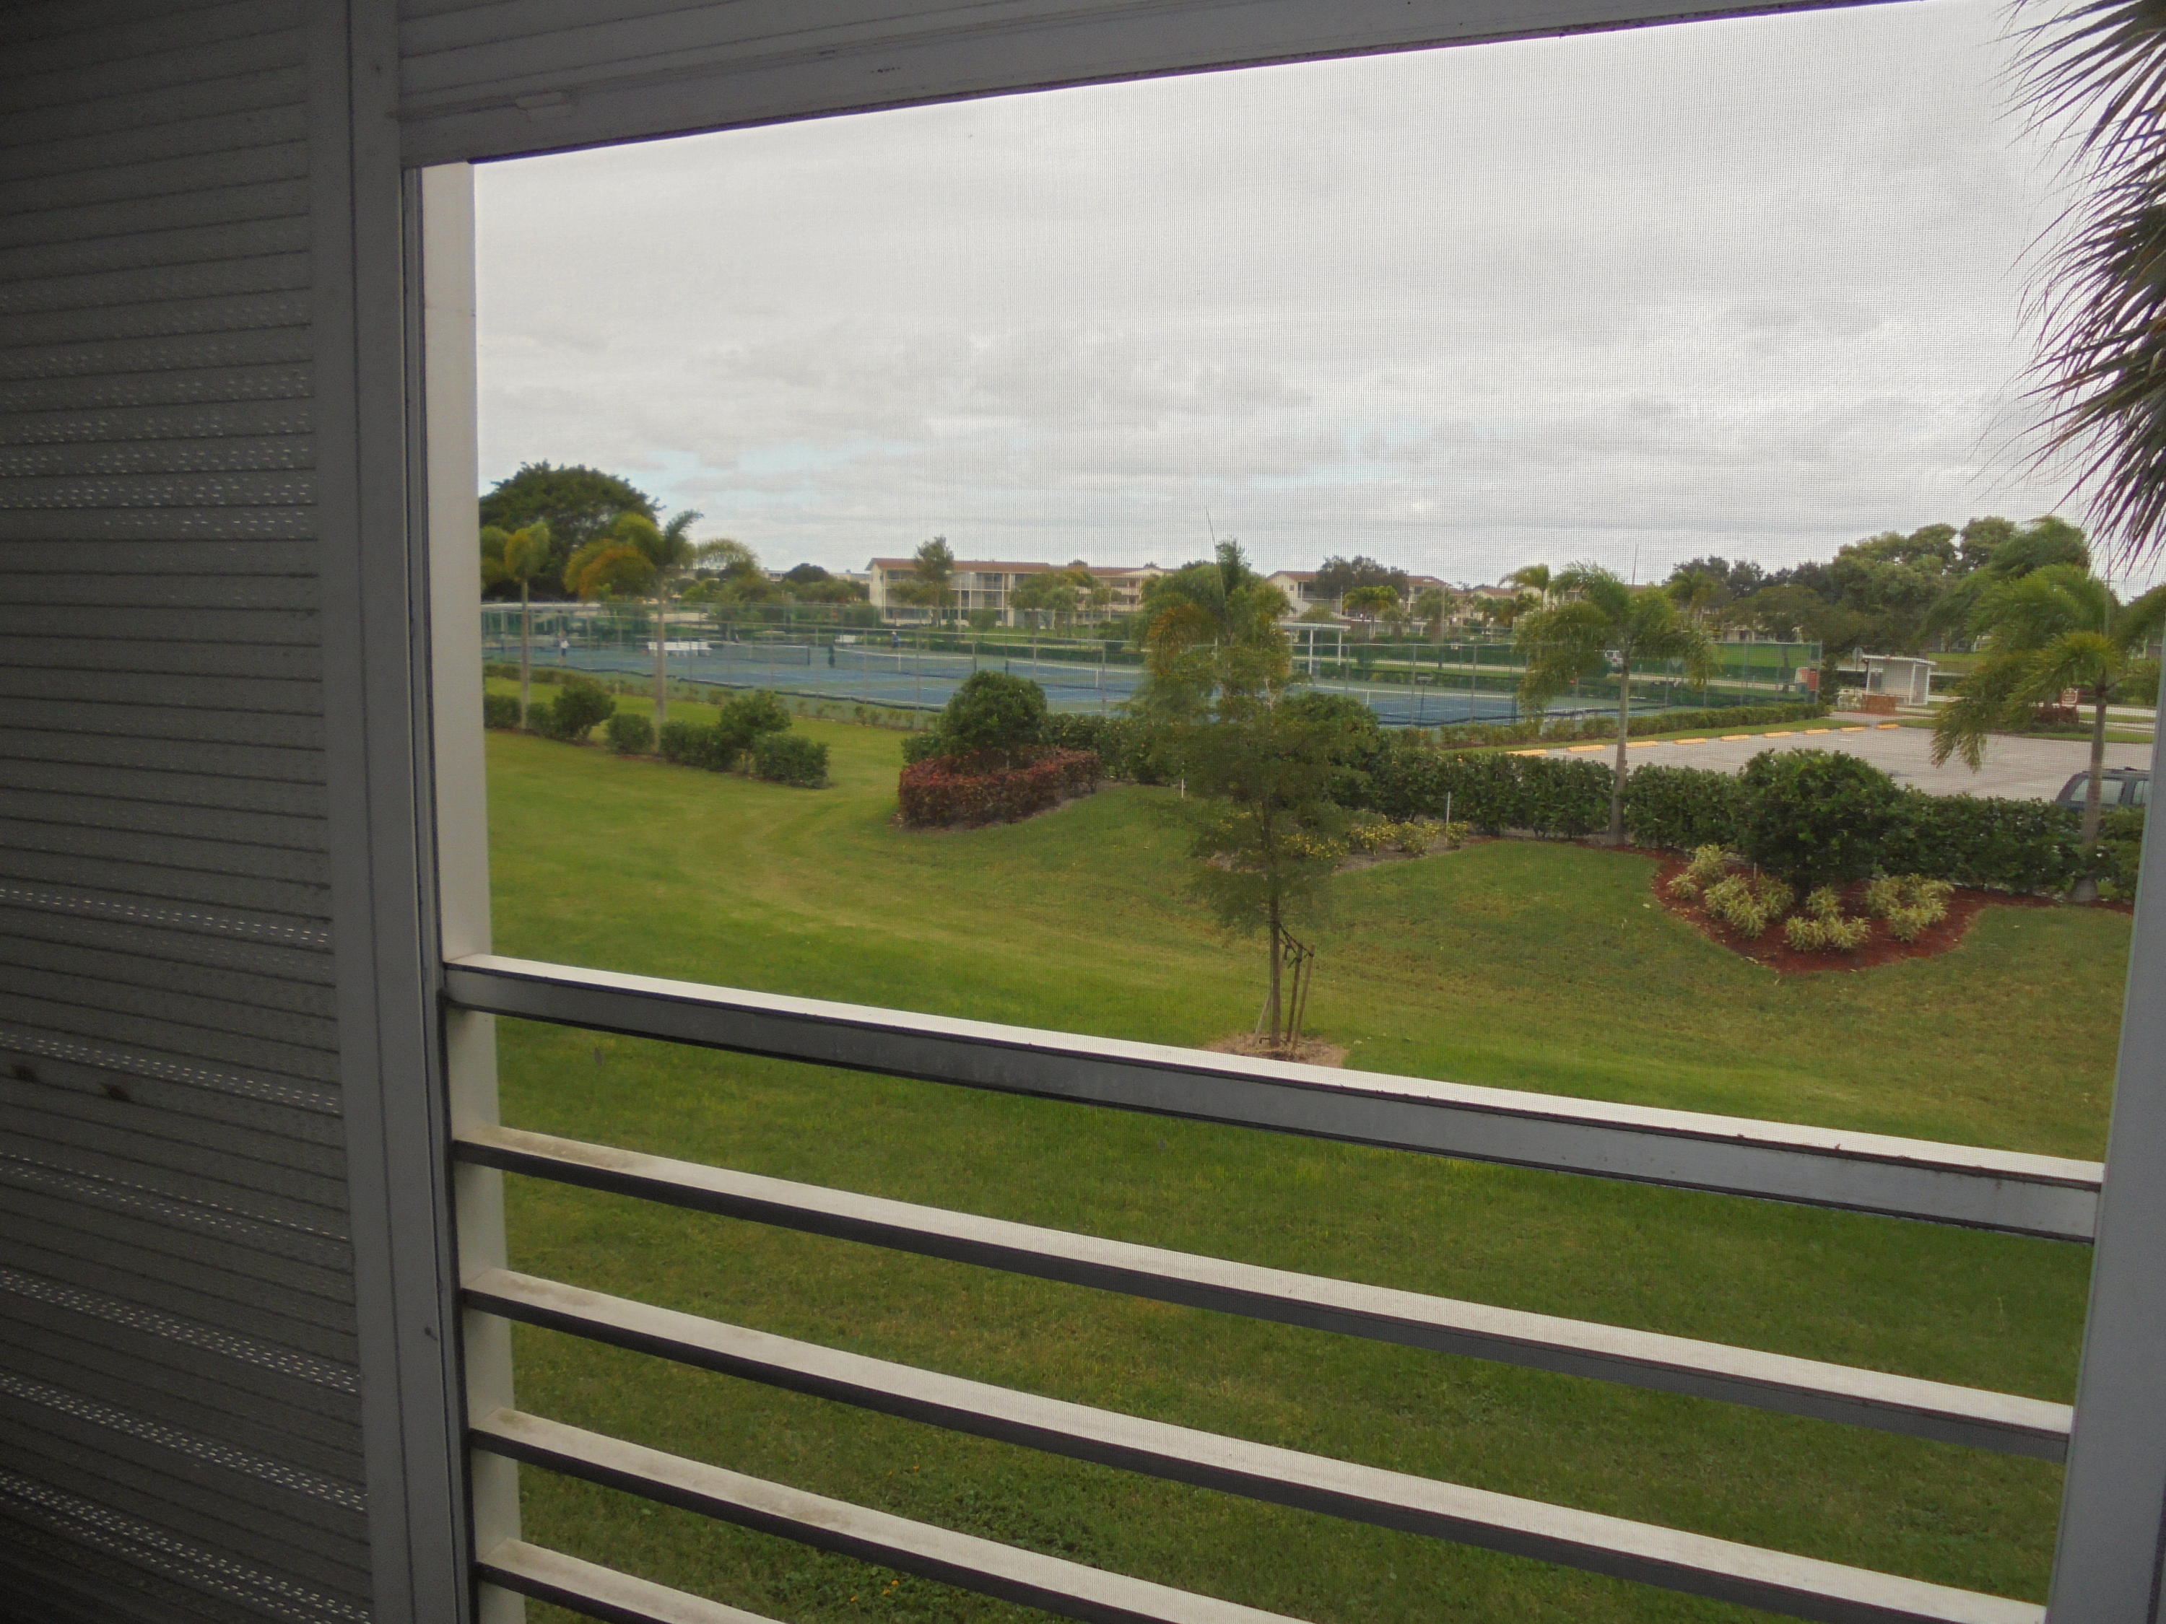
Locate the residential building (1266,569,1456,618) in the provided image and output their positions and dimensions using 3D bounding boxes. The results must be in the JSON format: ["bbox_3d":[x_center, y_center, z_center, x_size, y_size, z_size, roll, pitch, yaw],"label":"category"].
[{"bbox_3d":[40.945,-30.205,234.939,24.500,9.300,12.000,-1,8,-16],"label":"residential building"}]

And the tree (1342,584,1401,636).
[{"bbox_3d":[28.158,-19.133,158.773,5.400,6.101,5.200,3,8,10],"label":"tree"}]

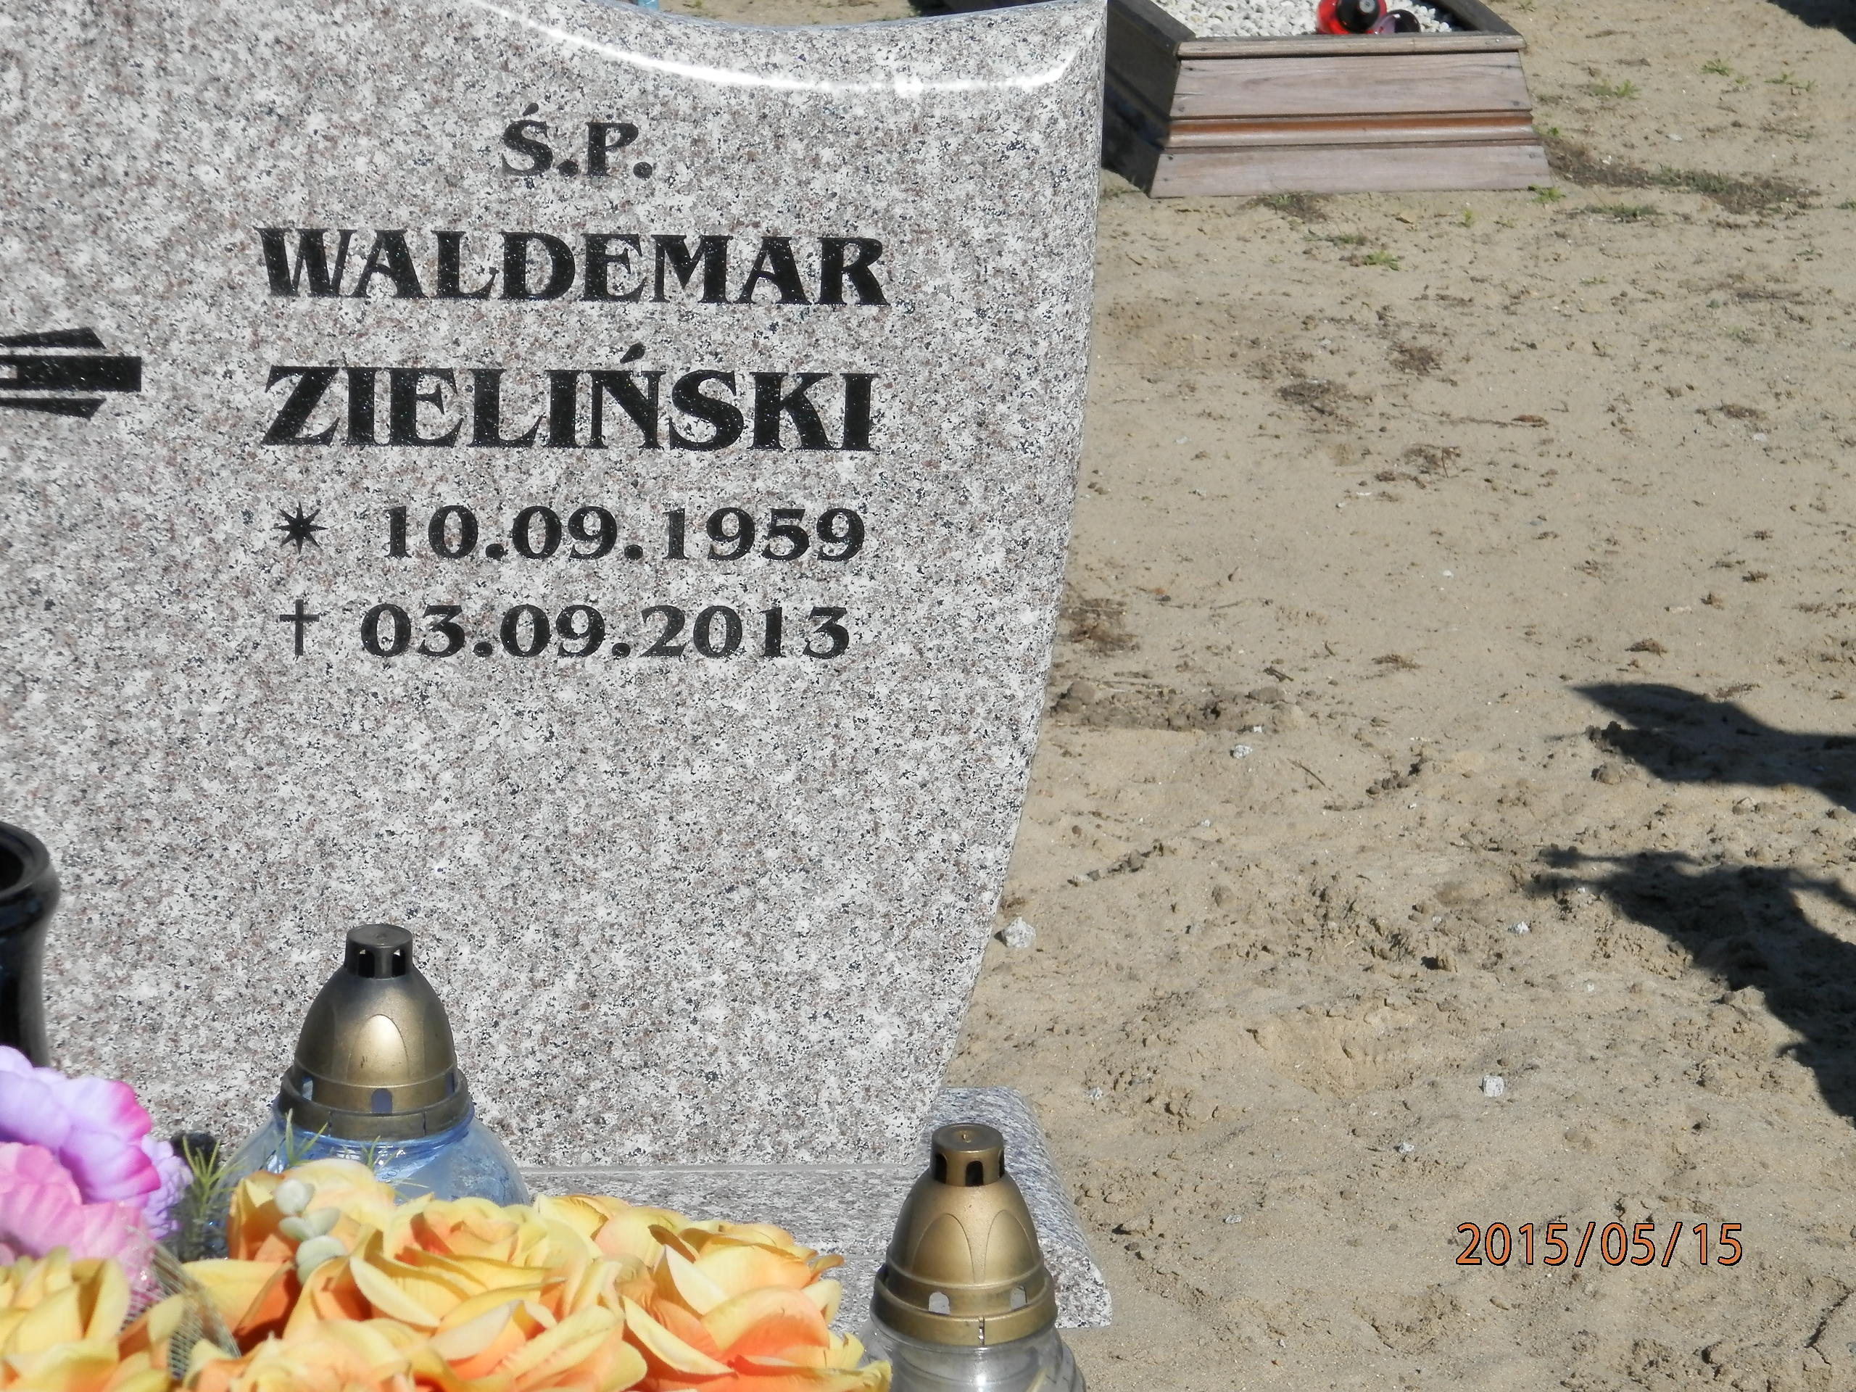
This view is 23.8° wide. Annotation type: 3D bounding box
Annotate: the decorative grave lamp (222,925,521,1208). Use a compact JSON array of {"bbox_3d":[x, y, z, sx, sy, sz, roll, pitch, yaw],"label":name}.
[{"bbox_3d":[-0.272,0.237,2.158,0.156,0.255,0.156,2,17,0],"label":"decorative grave lamp"}]

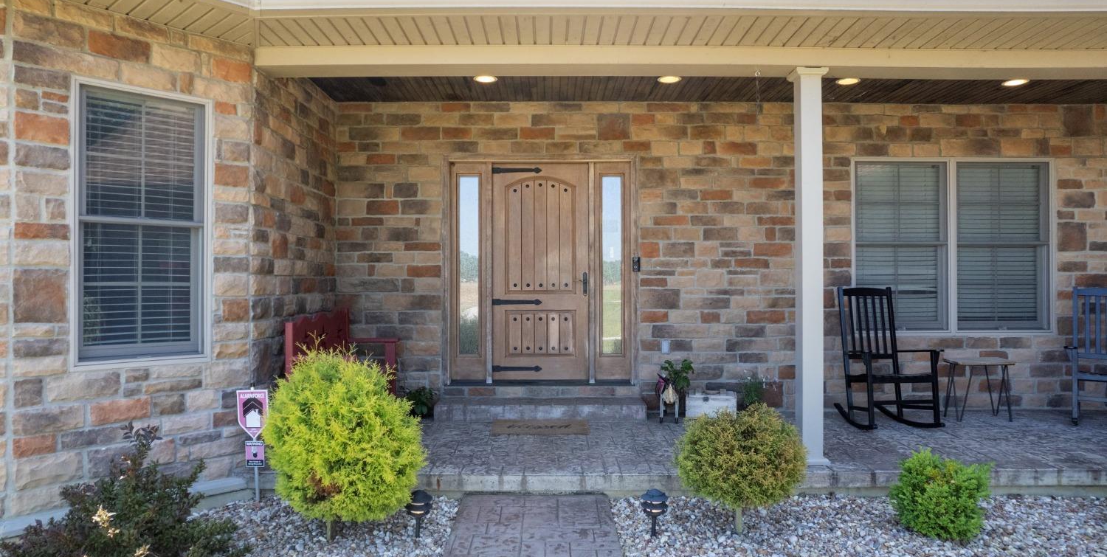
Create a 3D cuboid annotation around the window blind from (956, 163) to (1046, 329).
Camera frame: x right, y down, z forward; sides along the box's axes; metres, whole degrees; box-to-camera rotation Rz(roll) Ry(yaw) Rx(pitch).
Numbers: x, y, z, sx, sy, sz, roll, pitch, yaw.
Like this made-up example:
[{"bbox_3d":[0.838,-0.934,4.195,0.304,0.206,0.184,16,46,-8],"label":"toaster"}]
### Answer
[{"bbox_3d":[4.190,-0.304,6.340,0.850,1.550,0.060,0,0,-1],"label":"window blind"}]

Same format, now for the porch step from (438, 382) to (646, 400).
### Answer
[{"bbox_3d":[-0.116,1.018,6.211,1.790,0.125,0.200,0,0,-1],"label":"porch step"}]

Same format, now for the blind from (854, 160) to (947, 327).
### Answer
[{"bbox_3d":[3.242,-0.296,6.327,0.850,1.560,0.050,0,0,-1],"label":"blind"}]

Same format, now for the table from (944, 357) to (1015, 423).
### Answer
[{"bbox_3d":[3.652,0.963,5.842,0.490,0.495,0.410,0,0,-1],"label":"table"}]

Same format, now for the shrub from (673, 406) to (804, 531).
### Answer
[{"bbox_3d":[0.999,1.005,3.600,0.680,0.690,0.670,0,0,-1],"label":"shrub"}]

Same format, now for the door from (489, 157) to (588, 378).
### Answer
[{"bbox_3d":[-0.117,-0.062,6.330,0.910,2.040,0.070,0,0,-1],"label":"door"}]

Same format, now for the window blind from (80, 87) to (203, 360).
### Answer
[{"bbox_3d":[-2.460,-0.312,4.050,0.660,1.550,0.060,0,-1,-45],"label":"window blind"}]

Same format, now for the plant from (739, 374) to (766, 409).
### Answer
[{"bbox_3d":[1.774,1.028,6.030,0.260,0.350,0.250,0,0,-1],"label":"plant"}]

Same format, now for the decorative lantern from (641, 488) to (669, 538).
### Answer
[{"bbox_3d":[0.531,1.229,3.550,0.147,0.250,0.147,0,0,-1],"label":"decorative lantern"}]

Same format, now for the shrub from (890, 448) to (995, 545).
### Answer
[{"bbox_3d":[2.083,1.132,3.640,0.540,0.440,0.500,0,0,-1],"label":"shrub"}]

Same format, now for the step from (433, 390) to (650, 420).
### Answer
[{"bbox_3d":[-0.112,1.146,5.940,1.790,0.137,0.410,0,0,-1],"label":"step"}]

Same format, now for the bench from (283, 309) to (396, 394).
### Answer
[{"bbox_3d":[-1.622,0.736,5.393,0.530,0.950,1.410,0,0,-1],"label":"bench"}]

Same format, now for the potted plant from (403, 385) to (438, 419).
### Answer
[{"bbox_3d":[-1.183,1.092,5.970,0.320,0.300,0.300,0,0,-1],"label":"potted plant"}]

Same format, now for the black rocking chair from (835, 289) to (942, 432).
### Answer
[{"bbox_3d":[2.807,0.640,5.823,0.680,1.140,0.740,0,0,-8],"label":"black rocking chair"}]

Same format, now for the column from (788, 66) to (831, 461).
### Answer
[{"bbox_3d":[1.678,-0.080,4.464,0.210,2.560,0.210,0,0,-1],"label":"column"}]

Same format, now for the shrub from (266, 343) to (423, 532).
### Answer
[{"bbox_3d":[-1.087,0.815,3.509,0.820,0.920,0.820,0,0,-1],"label":"shrub"}]

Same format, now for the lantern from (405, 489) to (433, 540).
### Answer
[{"bbox_3d":[-0.716,1.255,3.580,0.147,0.258,0.147,0,0,-1],"label":"lantern"}]

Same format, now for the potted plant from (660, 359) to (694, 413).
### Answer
[{"bbox_3d":[1.099,0.961,6.030,0.310,0.480,0.290,0,0,-1],"label":"potted plant"}]

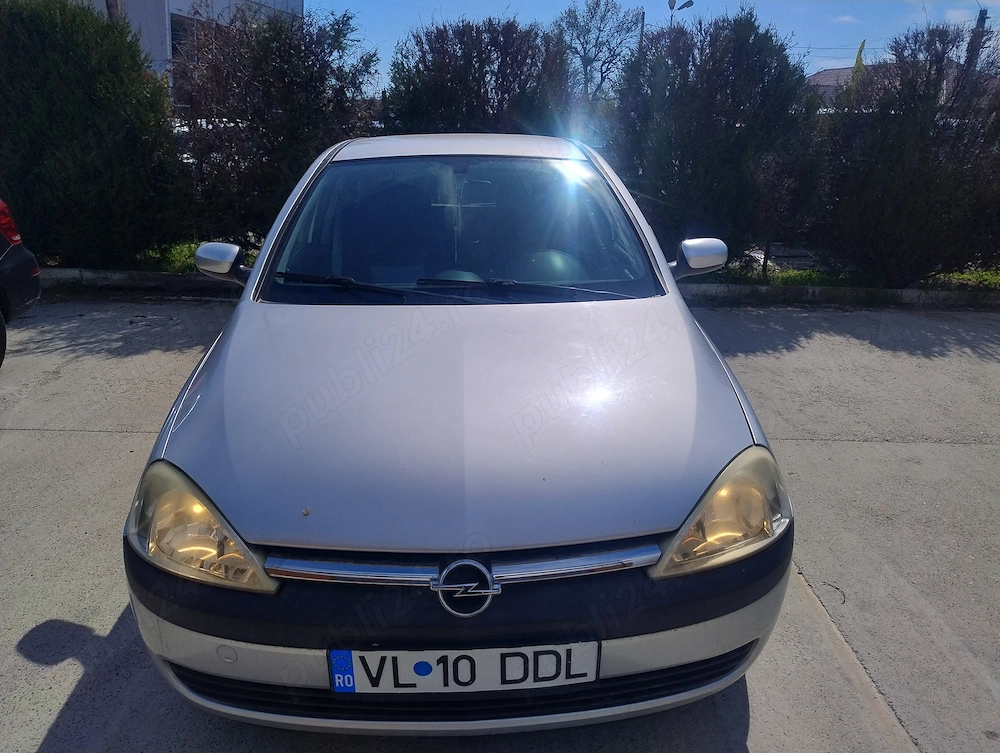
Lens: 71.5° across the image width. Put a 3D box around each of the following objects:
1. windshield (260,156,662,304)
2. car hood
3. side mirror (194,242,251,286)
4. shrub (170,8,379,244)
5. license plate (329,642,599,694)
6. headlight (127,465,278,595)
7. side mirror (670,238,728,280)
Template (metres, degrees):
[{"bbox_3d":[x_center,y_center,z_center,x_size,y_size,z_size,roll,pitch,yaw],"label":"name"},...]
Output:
[{"bbox_3d":[-0.128,-0.534,2.403,1.320,0.150,0.914,-1,49,-2],"label":"windshield"},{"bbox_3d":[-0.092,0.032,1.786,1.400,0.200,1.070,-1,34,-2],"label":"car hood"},{"bbox_3d":[-0.968,-0.394,2.433,0.195,0.145,0.120,-1,18,-2],"label":"side mirror"},{"bbox_3d":[-2.309,-2.305,7.029,1.900,2.320,1.500,2,19,5],"label":"shrub"},{"bbox_3d":[-0.065,0.571,1.369,0.525,0.113,0.030,-1,20,-2],"label":"license plate"},{"bbox_3d":[-0.645,0.309,1.510,0.390,0.200,0.250,2,21,7],"label":"headlight"},{"bbox_3d":[0.713,-0.421,2.494,0.195,0.145,0.120,-1,18,-2],"label":"side mirror"}]

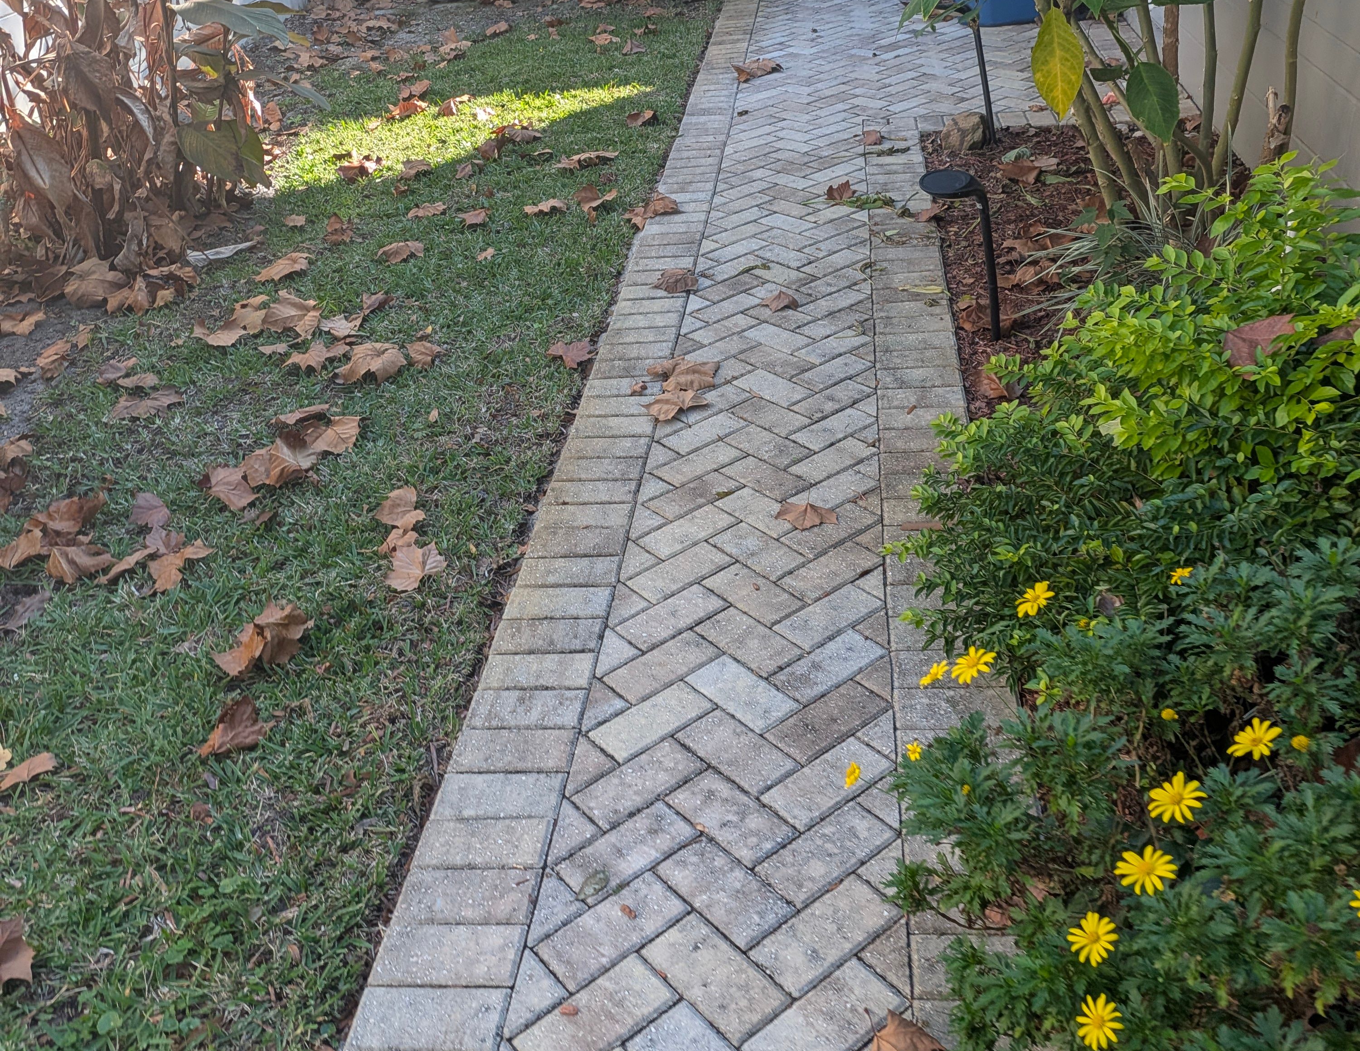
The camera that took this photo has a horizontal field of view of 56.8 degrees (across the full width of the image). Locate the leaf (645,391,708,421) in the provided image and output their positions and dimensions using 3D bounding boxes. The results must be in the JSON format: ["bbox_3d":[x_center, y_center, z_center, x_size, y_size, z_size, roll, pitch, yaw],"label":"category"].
[{"bbox_3d":[-0.015,-0.290,3.026,0.150,0.036,0.130,16,39,30],"label":"leaf"}]

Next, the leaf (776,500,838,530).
[{"bbox_3d":[0.256,-0.021,2.566,0.135,0.034,0.100,2,34,12],"label":"leaf"}]

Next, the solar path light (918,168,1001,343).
[{"bbox_3d":[0.692,-0.639,3.092,0.158,0.450,0.120,-2,40,18],"label":"solar path light"}]

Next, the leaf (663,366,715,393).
[{"bbox_3d":[0.033,-0.373,3.143,0.140,0.040,0.120,-6,33,0],"label":"leaf"}]

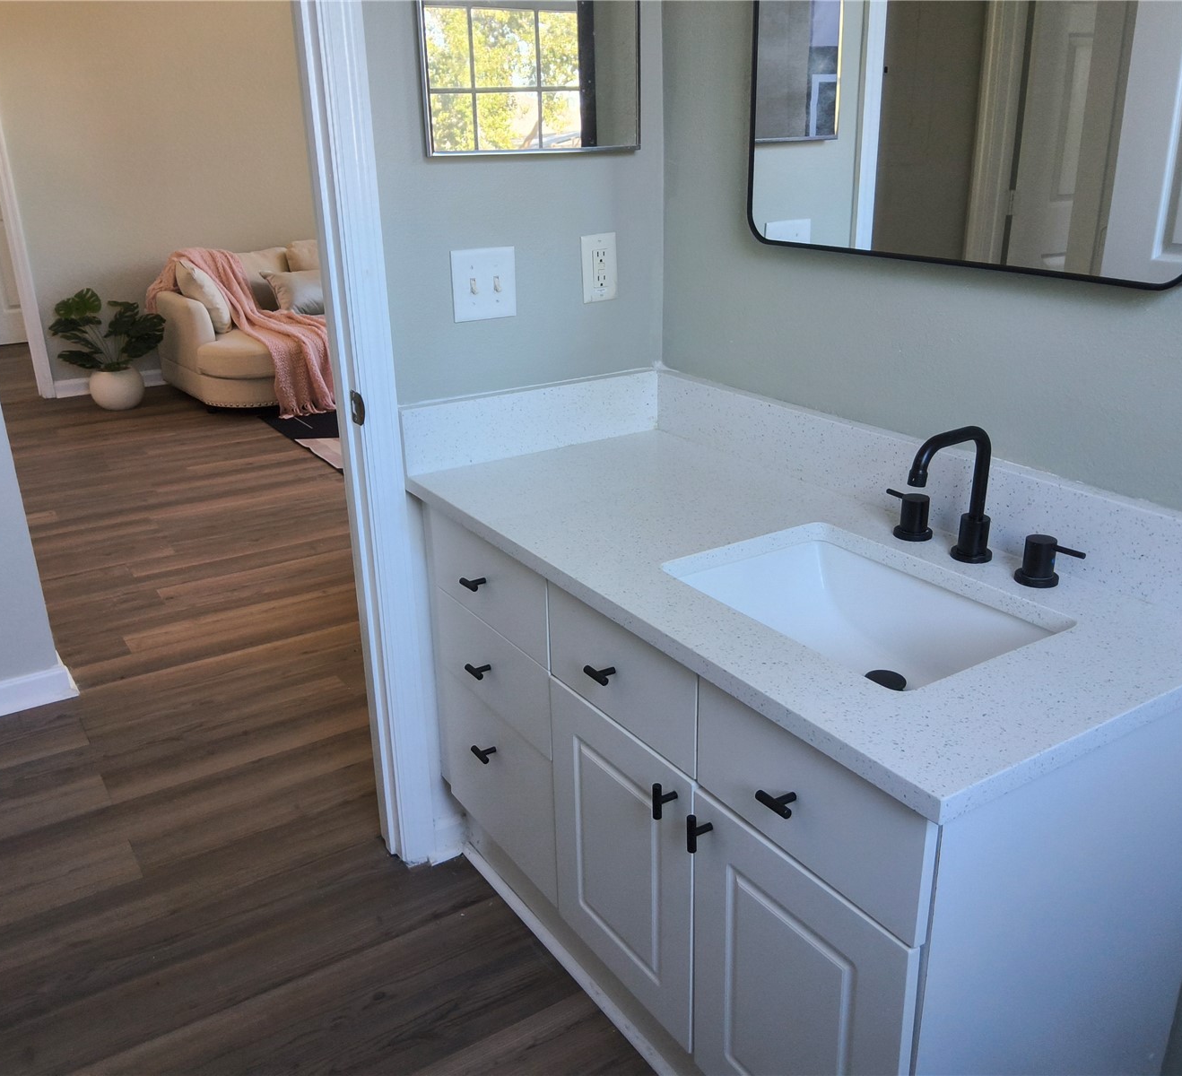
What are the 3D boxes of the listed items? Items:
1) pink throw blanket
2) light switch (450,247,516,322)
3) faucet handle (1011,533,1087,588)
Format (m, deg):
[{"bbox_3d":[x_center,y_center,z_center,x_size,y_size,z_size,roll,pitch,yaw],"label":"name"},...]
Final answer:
[{"bbox_3d":[-2.005,-1.245,6.055,0.924,0.813,1.225,-14,24,-29],"label":"pink throw blanket"},{"bbox_3d":[-0.182,-0.438,1.794,0.120,0.119,0.016,-14,24,-29],"label":"light switch"},{"bbox_3d":[0.577,0.033,1.302,0.054,0.056,0.086,-14,24,-29],"label":"faucet handle"}]

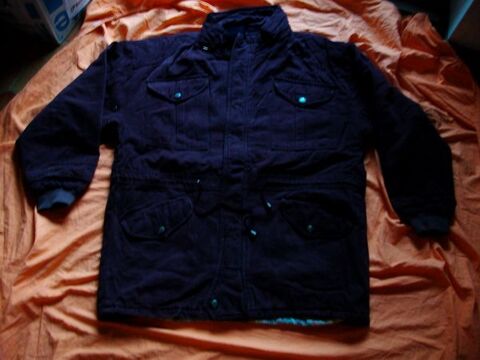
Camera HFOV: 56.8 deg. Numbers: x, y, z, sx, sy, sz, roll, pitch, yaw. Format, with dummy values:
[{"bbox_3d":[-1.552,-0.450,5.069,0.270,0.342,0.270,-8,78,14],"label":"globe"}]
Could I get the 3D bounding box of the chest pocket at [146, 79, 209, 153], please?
[{"bbox_3d":[-0.155,-0.166,1.129,0.162,0.025,0.209,0,69,0],"label":"chest pocket"}]

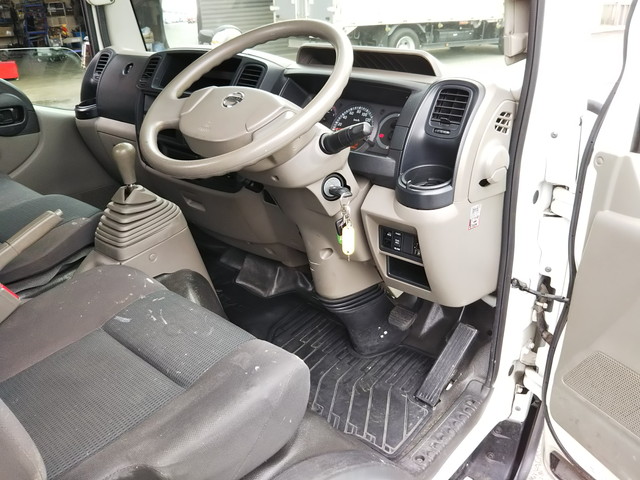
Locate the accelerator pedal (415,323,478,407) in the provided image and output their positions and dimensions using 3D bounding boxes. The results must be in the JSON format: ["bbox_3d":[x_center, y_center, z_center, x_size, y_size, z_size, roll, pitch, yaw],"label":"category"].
[{"bbox_3d":[0.318,0.311,1.365,0.053,0.032,0.217,21,69,41],"label":"accelerator pedal"}]

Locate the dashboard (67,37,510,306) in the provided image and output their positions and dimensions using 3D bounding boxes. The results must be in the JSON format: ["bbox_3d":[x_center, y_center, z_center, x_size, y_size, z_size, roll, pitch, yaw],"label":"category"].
[{"bbox_3d":[-0.158,-0.286,1.515,1.475,0.480,0.465,19,29,37],"label":"dashboard"}]

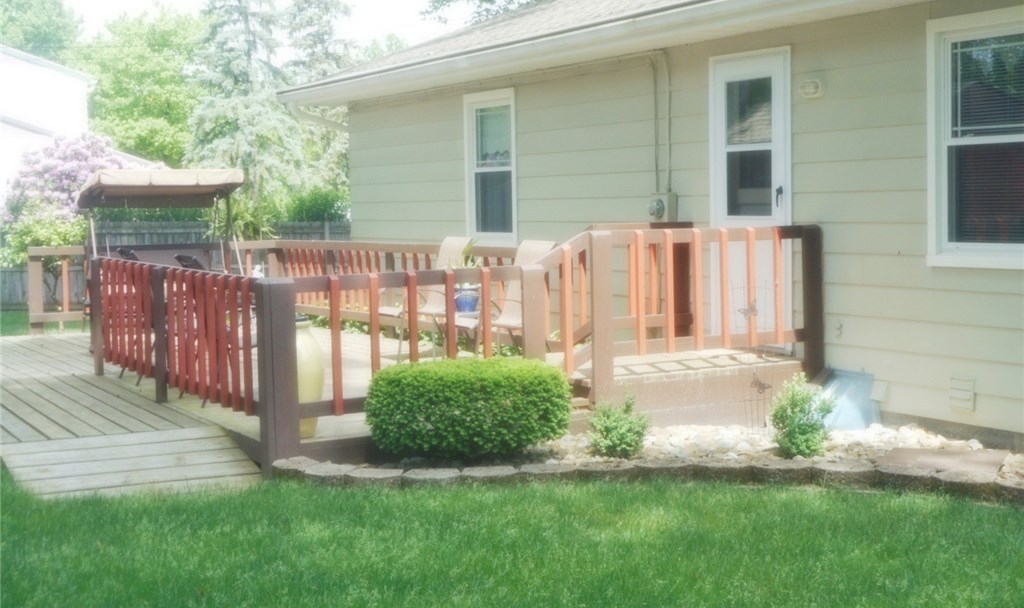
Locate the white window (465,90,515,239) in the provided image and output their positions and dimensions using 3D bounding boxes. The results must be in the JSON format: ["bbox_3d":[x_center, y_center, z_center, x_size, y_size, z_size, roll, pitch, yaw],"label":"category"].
[{"bbox_3d":[-0.217,-1.271,14.142,0.100,1.430,0.955,-3,4,-30],"label":"white window"}]

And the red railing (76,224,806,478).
[{"bbox_3d":[-0.537,0.104,10.783,4.033,1.310,3.600,-3,4,-30],"label":"red railing"}]

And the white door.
[{"bbox_3d":[1.698,-0.739,10.870,0.090,2.125,0.910,-3,4,-30],"label":"white door"}]

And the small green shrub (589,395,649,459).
[{"bbox_3d":[0.638,0.707,8.981,0.370,0.370,0.370,-1,4,0],"label":"small green shrub"}]

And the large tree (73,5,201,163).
[{"bbox_3d":[-10.494,-4.648,41.694,4.600,7.300,4.600,-3,4,-30],"label":"large tree"}]

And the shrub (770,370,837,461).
[{"bbox_3d":[1.709,0.632,8.880,0.400,0.500,0.400,-1,4,0],"label":"shrub"}]

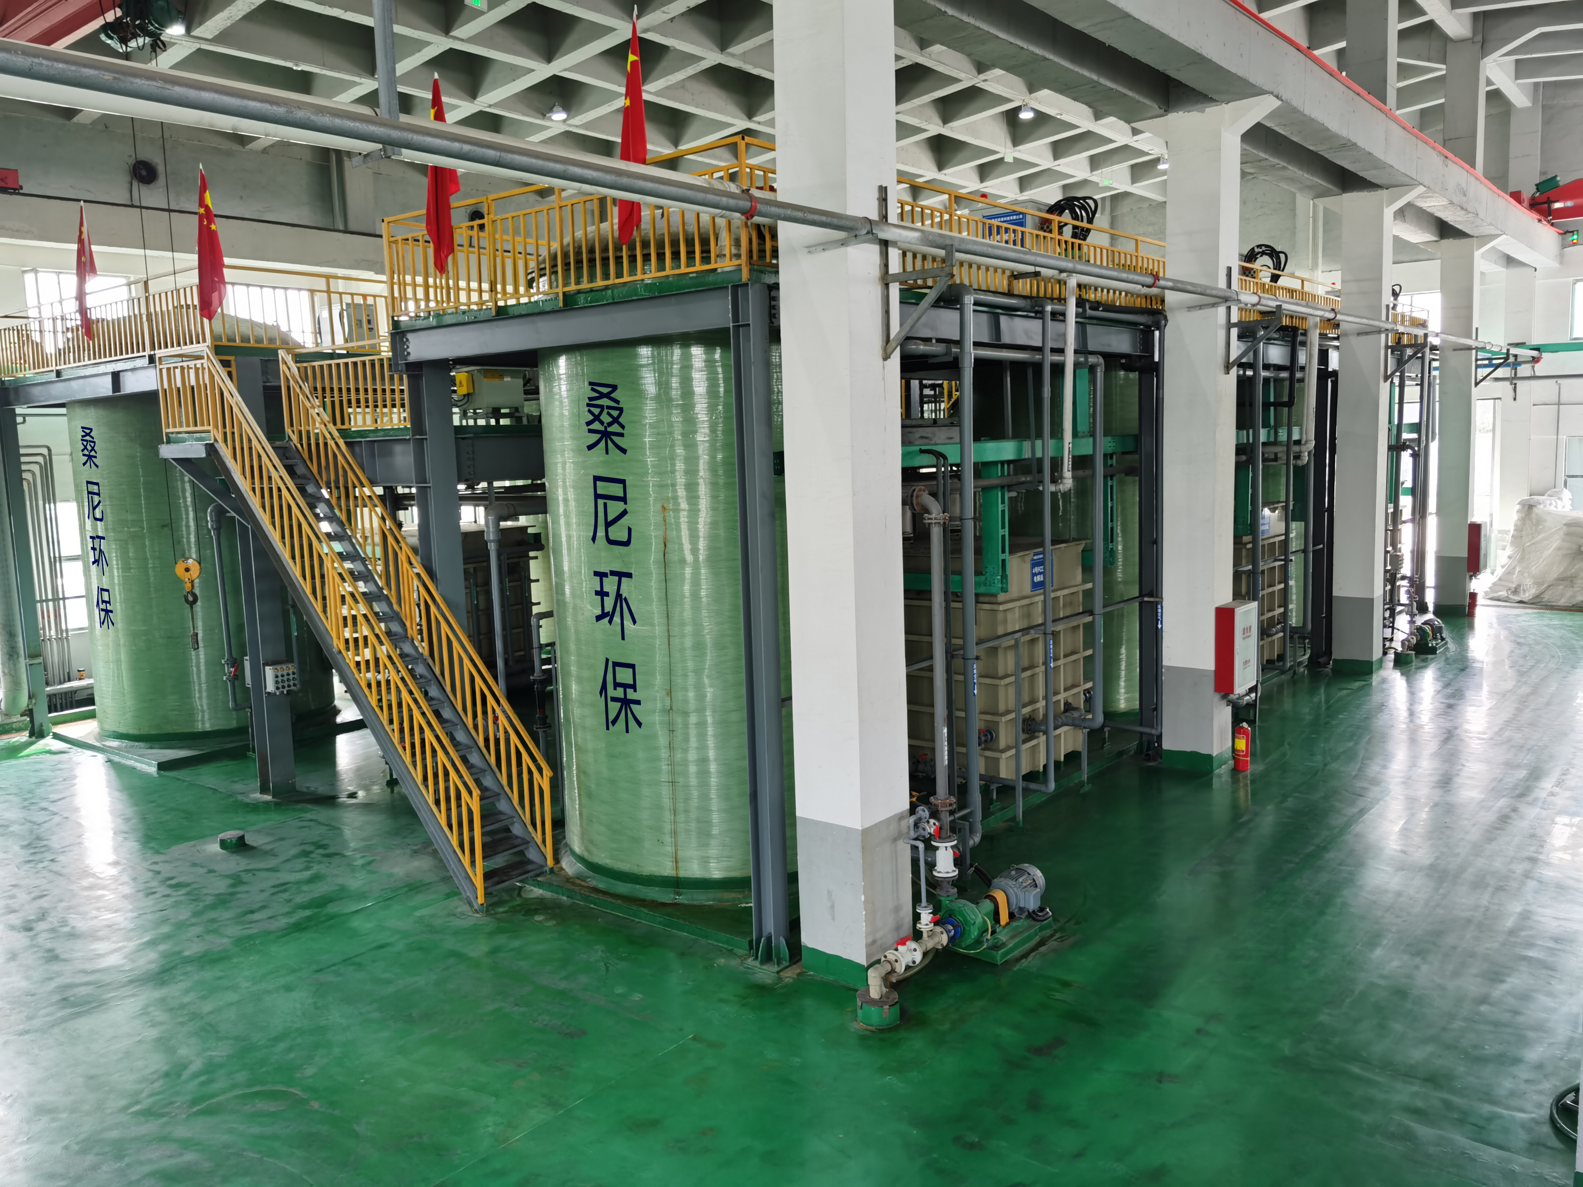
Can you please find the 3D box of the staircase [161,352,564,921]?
[{"bbox_3d":[-4.596,0.036,12.567,5.340,5.195,0.891,4,9,39],"label":"staircase"}]

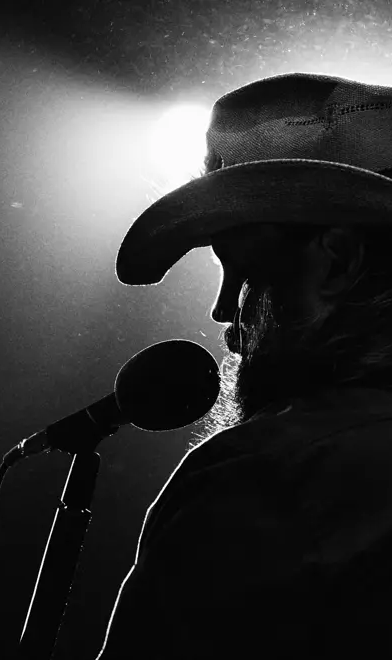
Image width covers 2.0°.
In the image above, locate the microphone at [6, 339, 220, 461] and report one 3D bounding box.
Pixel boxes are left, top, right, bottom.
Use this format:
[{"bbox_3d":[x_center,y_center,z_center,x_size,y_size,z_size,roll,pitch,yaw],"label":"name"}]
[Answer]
[{"bbox_3d":[-0.071,0.069,9.410,0.205,0.078,0.078,-23,-10,18],"label":"microphone"}]

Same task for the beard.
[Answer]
[{"bbox_3d":[0.061,0.035,9.370,0.130,0.165,0.150,-5,-4,20],"label":"beard"}]

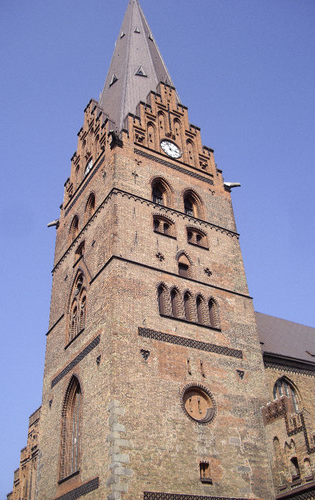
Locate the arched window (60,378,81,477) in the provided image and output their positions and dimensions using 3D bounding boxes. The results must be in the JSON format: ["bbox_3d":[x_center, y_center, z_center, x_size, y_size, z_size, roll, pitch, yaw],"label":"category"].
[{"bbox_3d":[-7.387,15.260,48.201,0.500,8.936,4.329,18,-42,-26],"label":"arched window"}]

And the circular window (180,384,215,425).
[{"bbox_3d":[3.035,11.971,42.142,3.051,2.970,0.500,18,-42,-25],"label":"circular window"}]

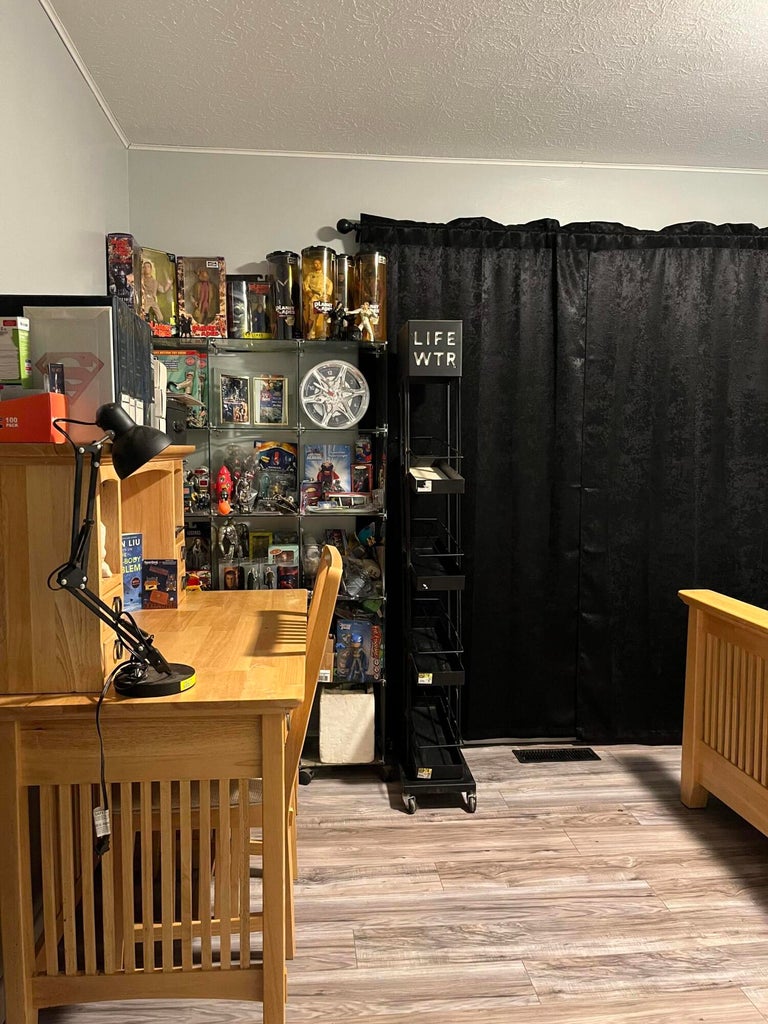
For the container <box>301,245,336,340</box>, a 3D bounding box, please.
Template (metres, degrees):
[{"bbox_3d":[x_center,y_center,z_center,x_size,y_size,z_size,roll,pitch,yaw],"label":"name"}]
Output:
[{"bbox_3d":[-0.234,-0.770,2.765,0.124,0.327,0.124,0,4,-5],"label":"container"}]

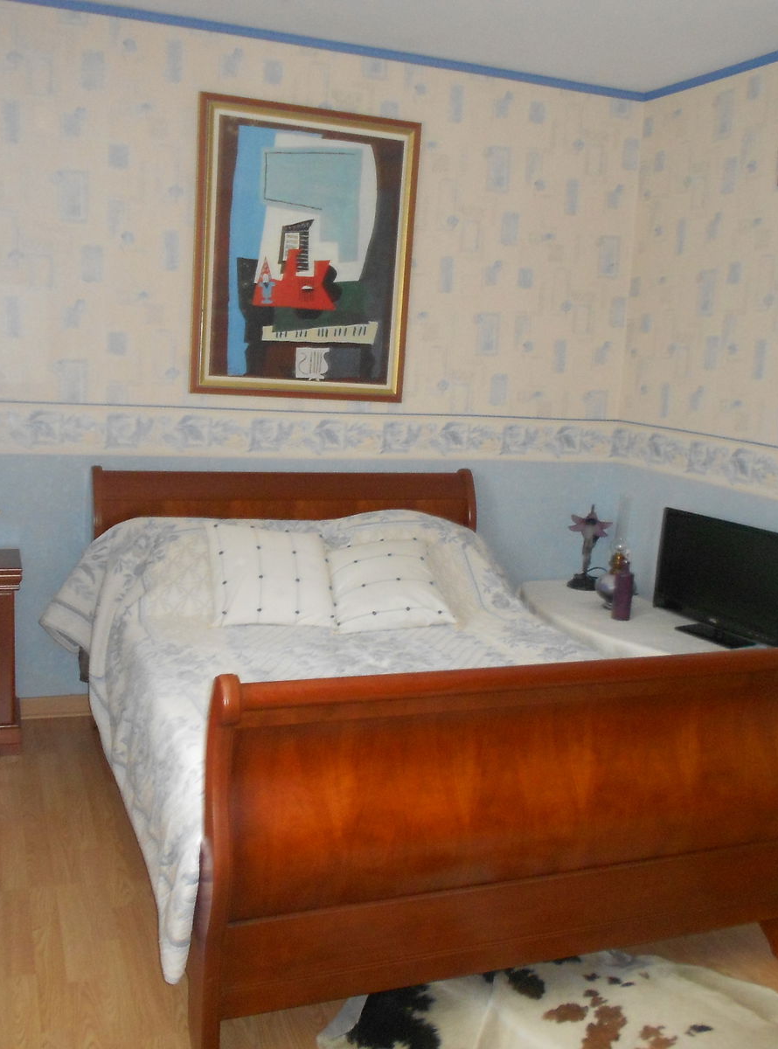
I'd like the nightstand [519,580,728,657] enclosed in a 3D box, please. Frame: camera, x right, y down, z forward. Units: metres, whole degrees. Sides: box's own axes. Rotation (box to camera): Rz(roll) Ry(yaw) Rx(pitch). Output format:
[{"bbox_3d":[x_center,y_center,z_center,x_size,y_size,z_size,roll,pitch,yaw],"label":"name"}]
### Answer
[{"bbox_3d":[0.877,0.580,4.056,0.584,0.473,1.213,-1,11,-21],"label":"nightstand"}]

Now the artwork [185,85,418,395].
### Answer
[{"bbox_3d":[-0.308,-0.997,3.916,0.836,1.047,0.040,-1,11,-21],"label":"artwork"}]

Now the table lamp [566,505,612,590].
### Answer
[{"bbox_3d":[0.846,0.094,4.427,0.146,0.347,0.146,-1,11,-21],"label":"table lamp"}]

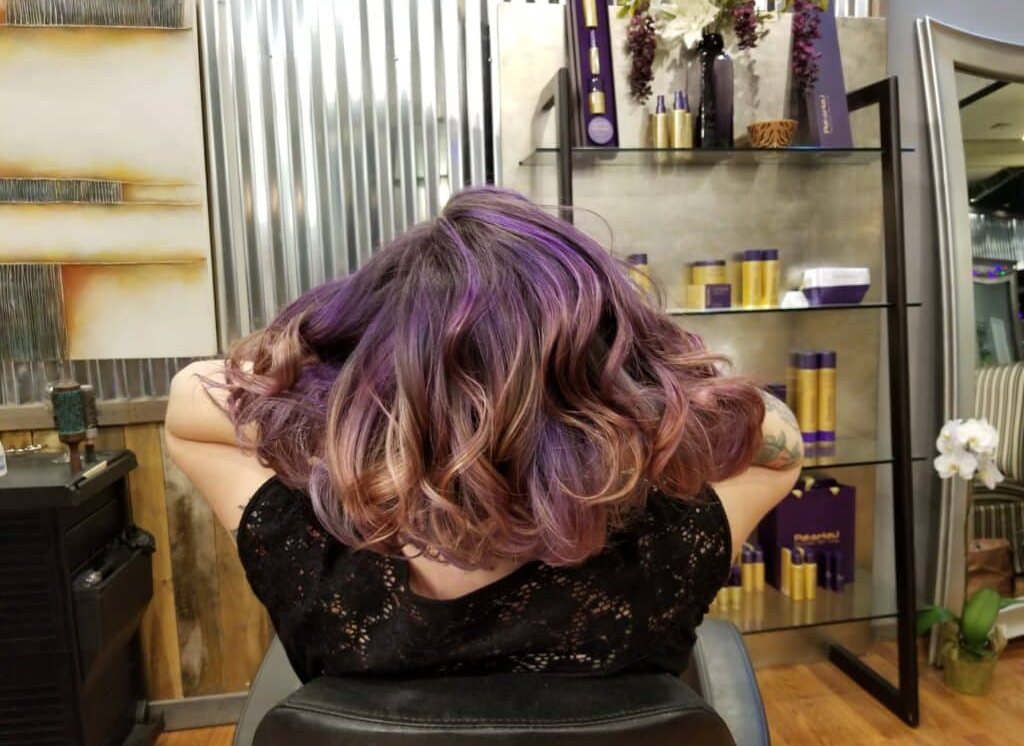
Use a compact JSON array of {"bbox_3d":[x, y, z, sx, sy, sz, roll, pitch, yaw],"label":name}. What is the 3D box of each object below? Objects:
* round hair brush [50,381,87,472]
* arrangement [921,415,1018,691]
[{"bbox_3d":[-1.028,0.129,1.792,0.072,0.220,0.072,-3,7,-10],"label":"round hair brush"},{"bbox_3d":[1.420,0.544,2.374,0.331,0.839,0.218,-3,7,-10],"label":"arrangement"}]

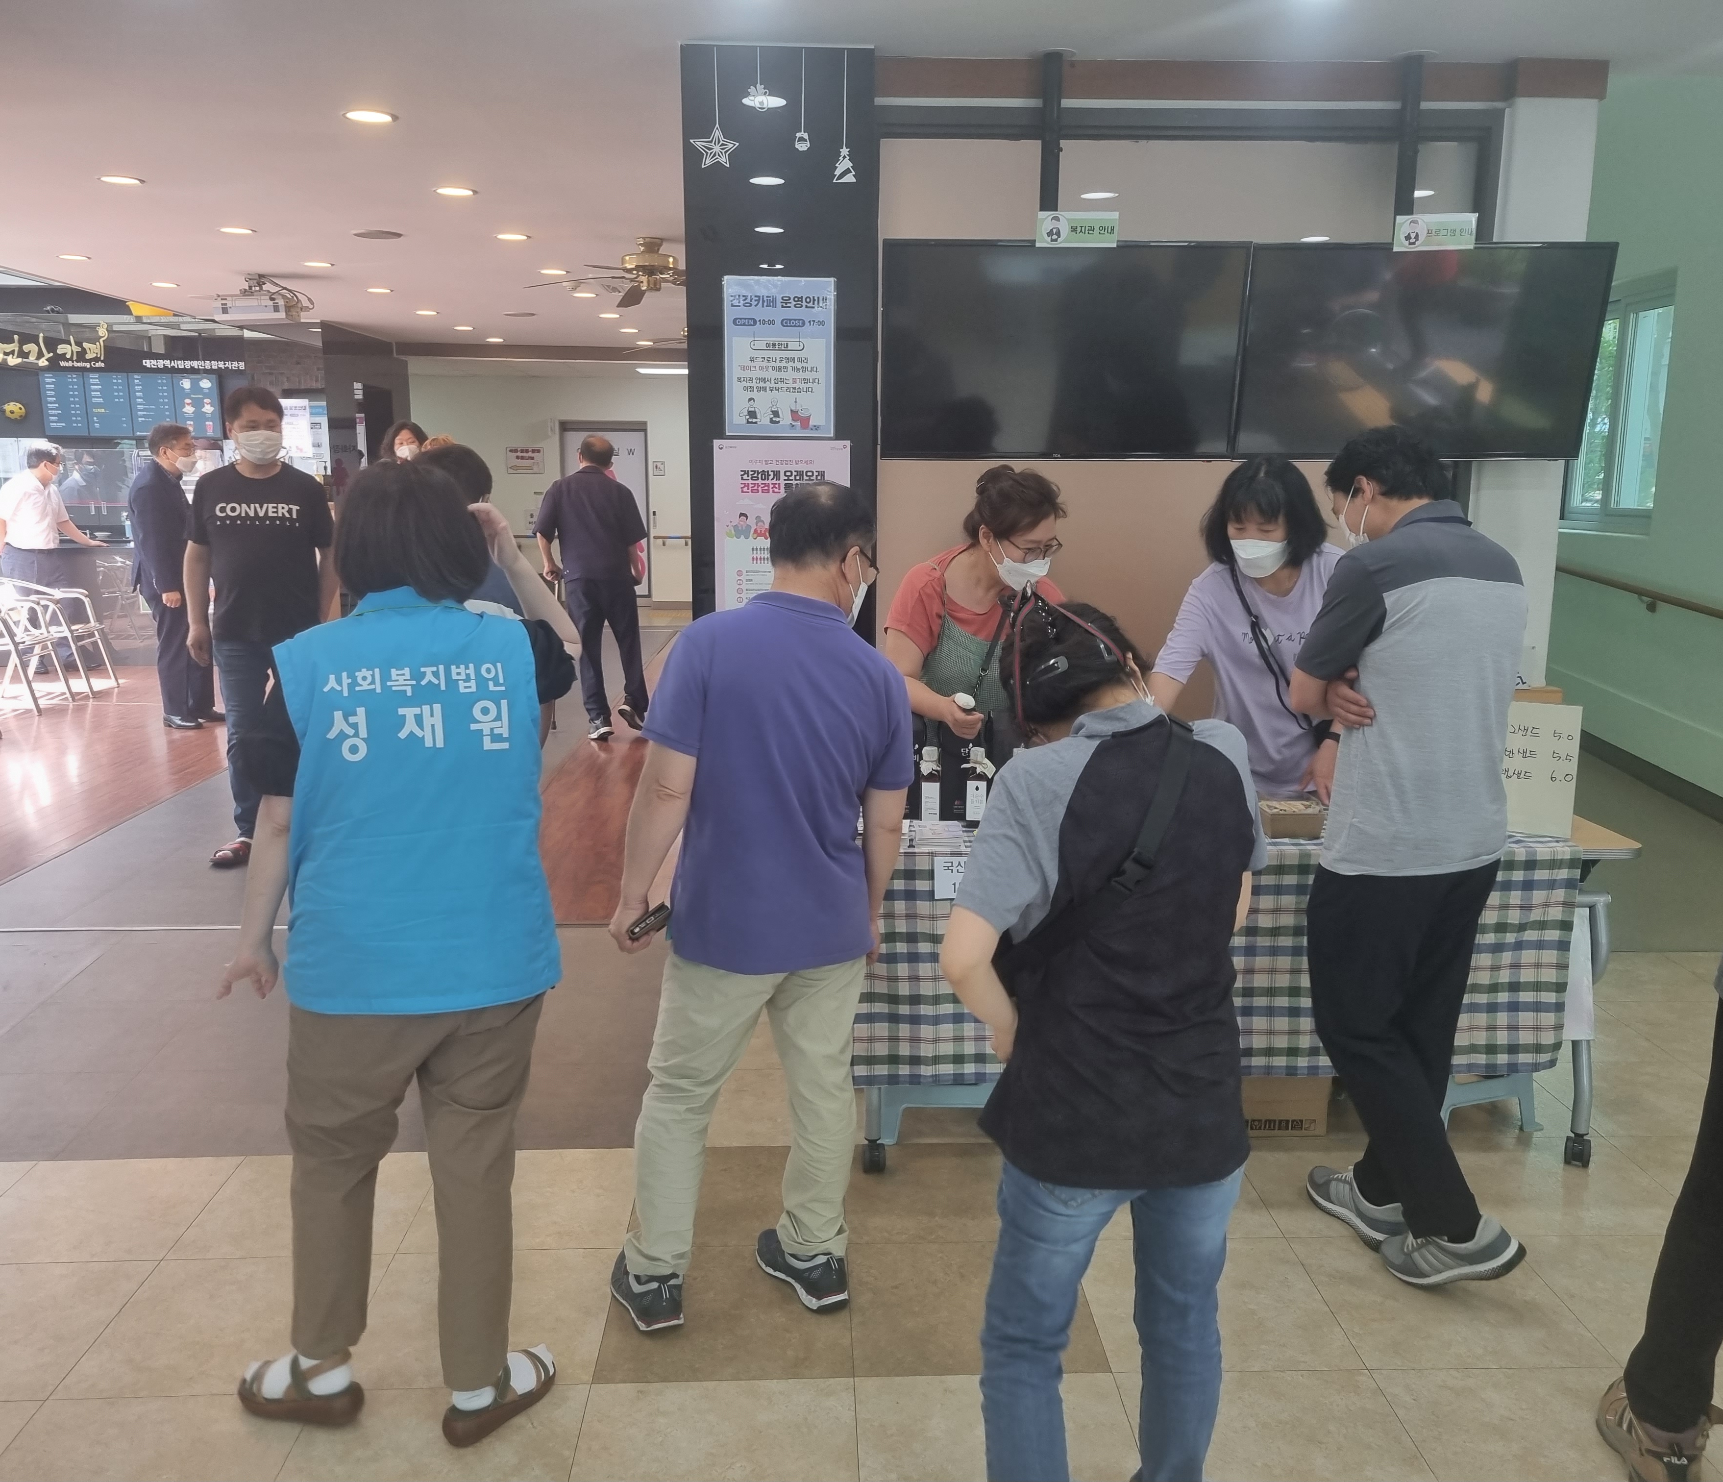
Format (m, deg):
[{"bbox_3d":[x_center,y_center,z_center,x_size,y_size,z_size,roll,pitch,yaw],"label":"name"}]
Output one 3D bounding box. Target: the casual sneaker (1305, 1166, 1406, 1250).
[{"bbox_3d":[1.046,0.952,3.074,0.105,0.115,0.280,-5,12,-27],"label":"casual sneaker"}]

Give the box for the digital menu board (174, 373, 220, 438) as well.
[{"bbox_3d":[-5.770,-2.914,12.900,0.400,0.560,0.040,-1,10,-5],"label":"digital menu board"}]

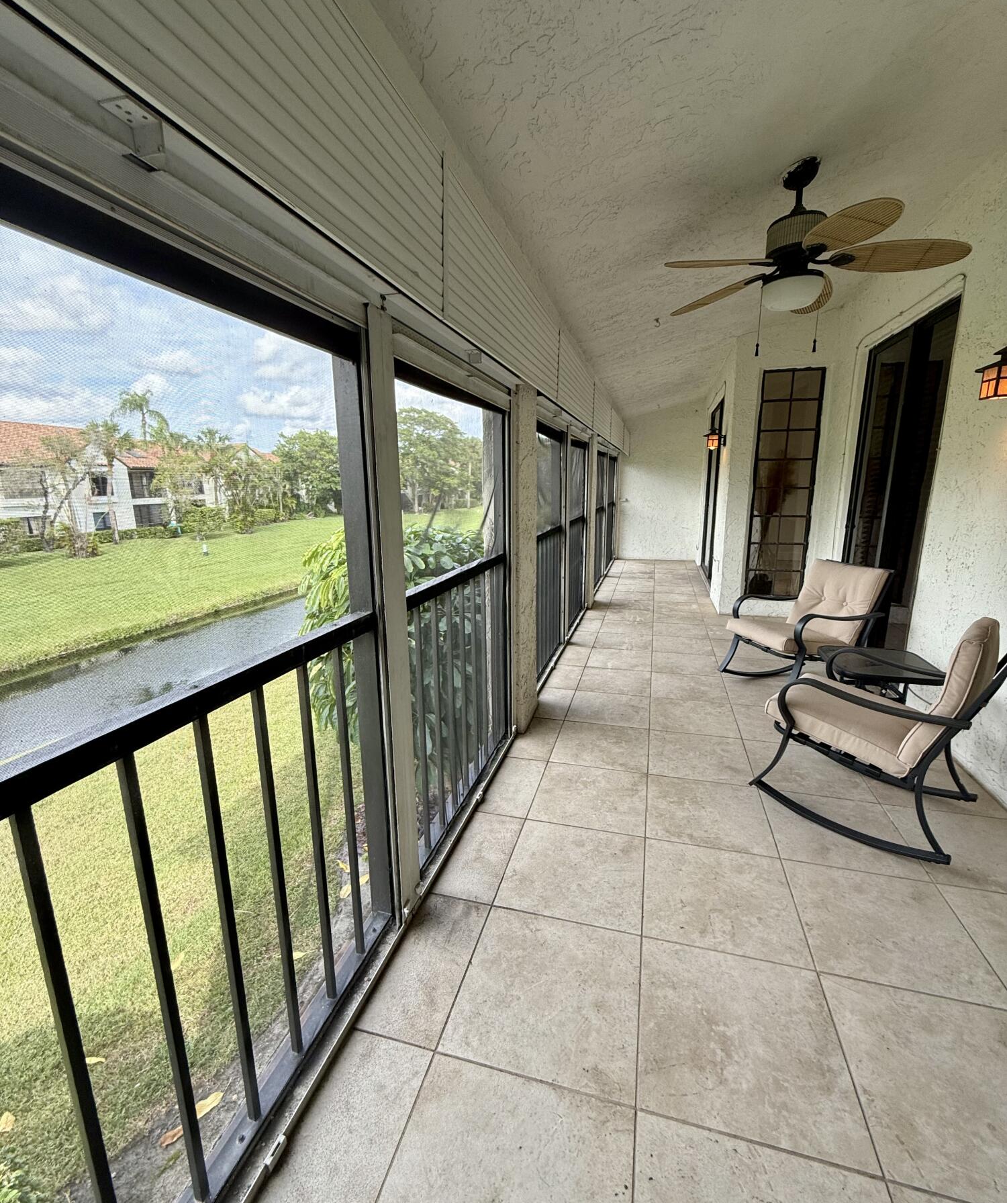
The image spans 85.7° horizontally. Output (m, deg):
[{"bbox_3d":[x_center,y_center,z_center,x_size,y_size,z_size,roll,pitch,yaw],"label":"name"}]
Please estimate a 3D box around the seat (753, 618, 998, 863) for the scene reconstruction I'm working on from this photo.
[{"bbox_3d":[1.608,0.472,2.330,0.615,0.925,0.762,-12,16,-41],"label":"seat"}]

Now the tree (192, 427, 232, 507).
[{"bbox_3d":[-26.898,-11.445,50.000,3.200,8.900,3.200,-1,12,-1],"label":"tree"}]

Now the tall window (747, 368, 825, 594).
[{"bbox_3d":[2.882,-1.178,5.596,0.560,2.290,0.090,3,13,15],"label":"tall window"}]

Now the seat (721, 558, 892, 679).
[{"bbox_3d":[1.995,0.196,3.662,0.762,0.889,0.615,-3,13,-11],"label":"seat"}]

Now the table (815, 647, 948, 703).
[{"bbox_3d":[2.062,0.552,3.021,0.505,0.462,0.505,3,13,15],"label":"table"}]

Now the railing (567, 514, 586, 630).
[{"bbox_3d":[0.757,-0.329,5.780,0.070,1.060,1.170,3,13,15],"label":"railing"}]

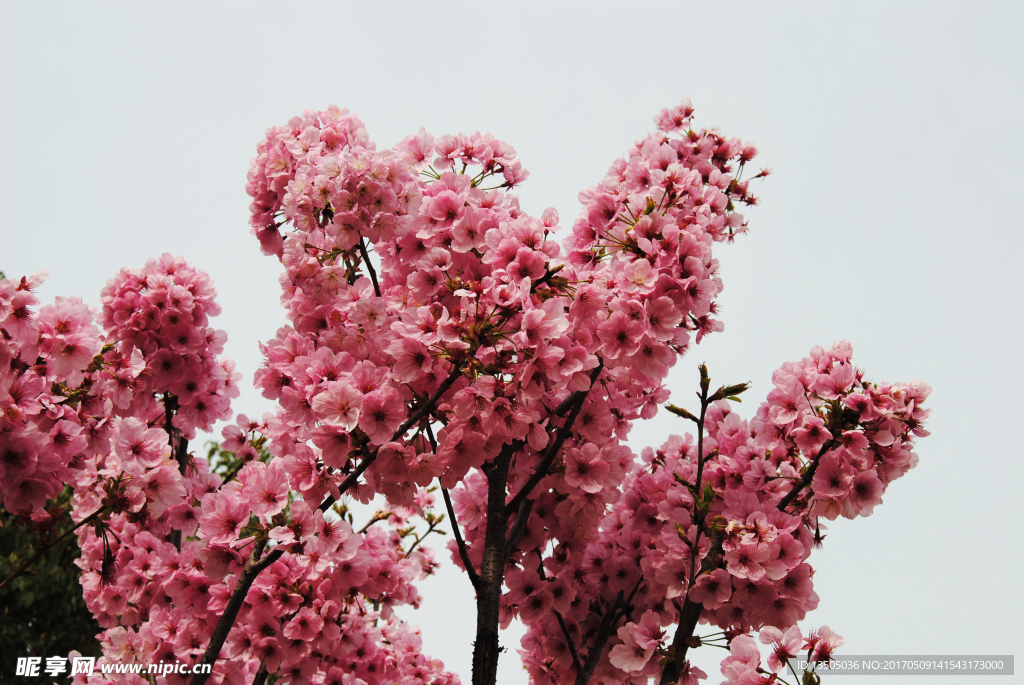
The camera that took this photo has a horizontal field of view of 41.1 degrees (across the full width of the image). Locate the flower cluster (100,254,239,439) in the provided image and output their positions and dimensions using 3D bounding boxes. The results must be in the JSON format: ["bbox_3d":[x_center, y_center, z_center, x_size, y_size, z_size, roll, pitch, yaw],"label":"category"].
[{"bbox_3d":[-0.376,0.004,1.500,0.148,0.188,0.140,0,-15,0],"label":"flower cluster"}]

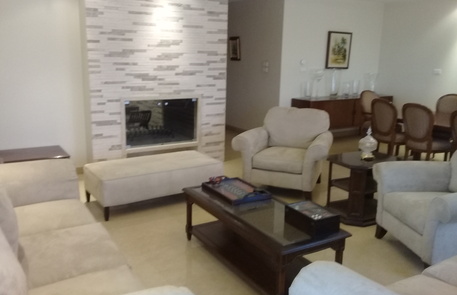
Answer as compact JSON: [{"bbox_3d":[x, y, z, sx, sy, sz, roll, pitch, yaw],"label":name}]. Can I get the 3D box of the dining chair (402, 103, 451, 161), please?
[{"bbox_3d":[2.653,-0.095,5.538,0.577,0.998,0.491,-6,15,-31],"label":"dining chair"}]

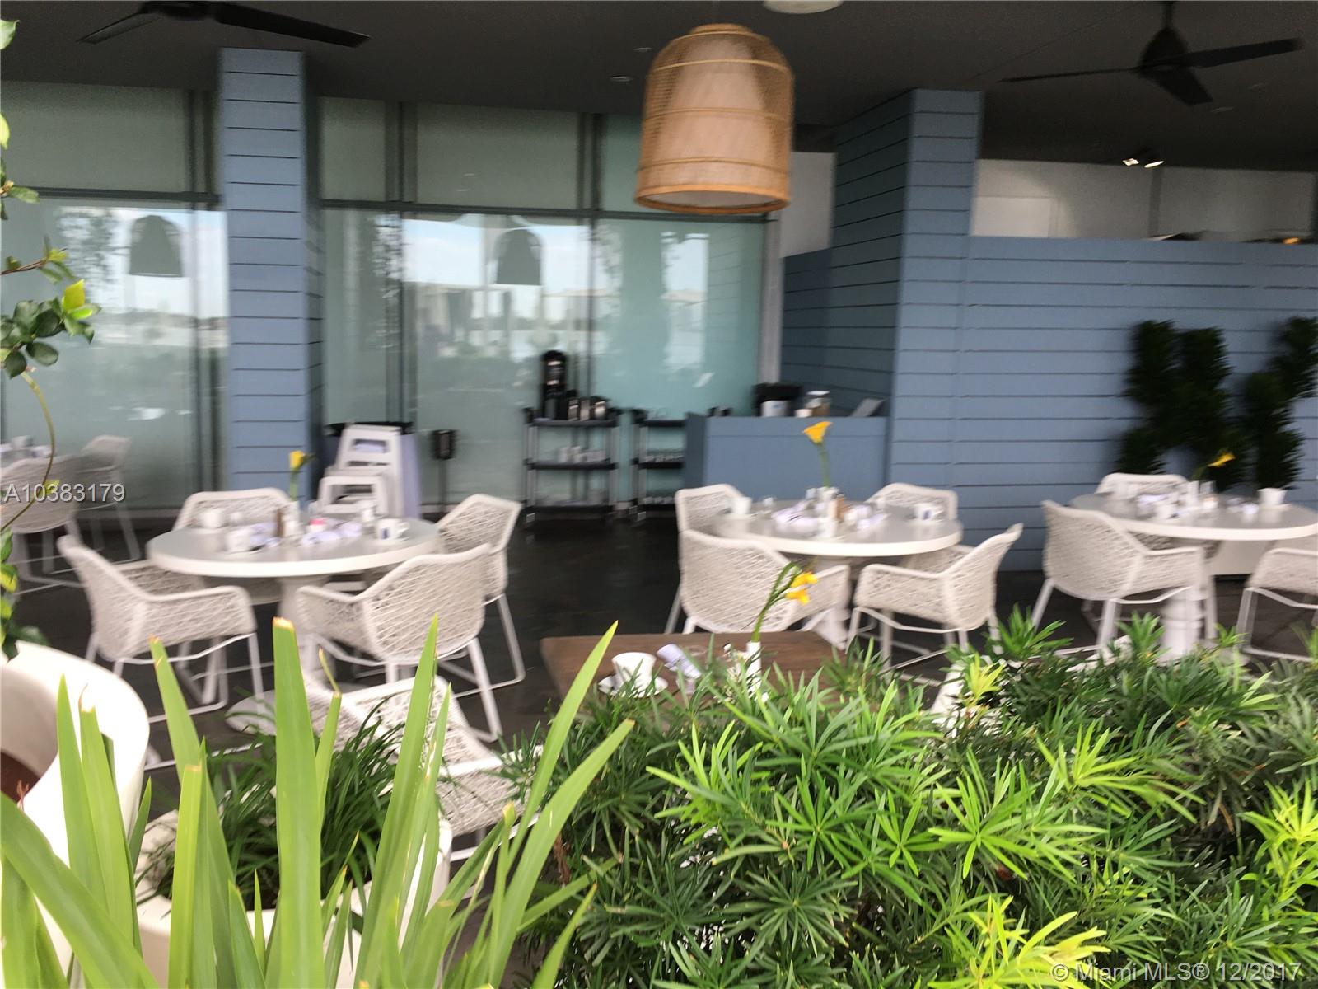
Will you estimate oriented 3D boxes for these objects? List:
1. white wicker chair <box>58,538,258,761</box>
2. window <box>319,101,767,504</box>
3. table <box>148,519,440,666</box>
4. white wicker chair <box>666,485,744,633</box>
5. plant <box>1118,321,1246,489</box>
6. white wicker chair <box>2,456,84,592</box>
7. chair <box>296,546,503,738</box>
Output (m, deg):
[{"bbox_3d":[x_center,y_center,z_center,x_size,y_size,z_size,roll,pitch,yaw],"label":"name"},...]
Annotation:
[{"bbox_3d":[-1.927,0.557,4.298,0.610,0.820,0.640,-6,11,-39],"label":"white wicker chair"},{"bbox_3d":[-0.929,-1.574,9.521,3.821,3.344,0.120,-1,9,-11],"label":"window"},{"bbox_3d":[-1.464,0.533,4.555,1.131,0.752,1.131,0,9,0],"label":"table"},{"bbox_3d":[0.434,0.399,5.616,0.640,0.820,0.610,-7,11,-42],"label":"white wicker chair"},{"bbox_3d":[3.584,-0.543,7.556,0.820,1.261,0.420,-1,9,-11],"label":"plant"},{"bbox_3d":[-3.872,0.173,6.659,0.610,0.820,0.640,4,9,18],"label":"white wicker chair"},{"bbox_3d":[-1.003,0.572,4.300,0.610,0.820,0.640,7,11,37],"label":"chair"}]

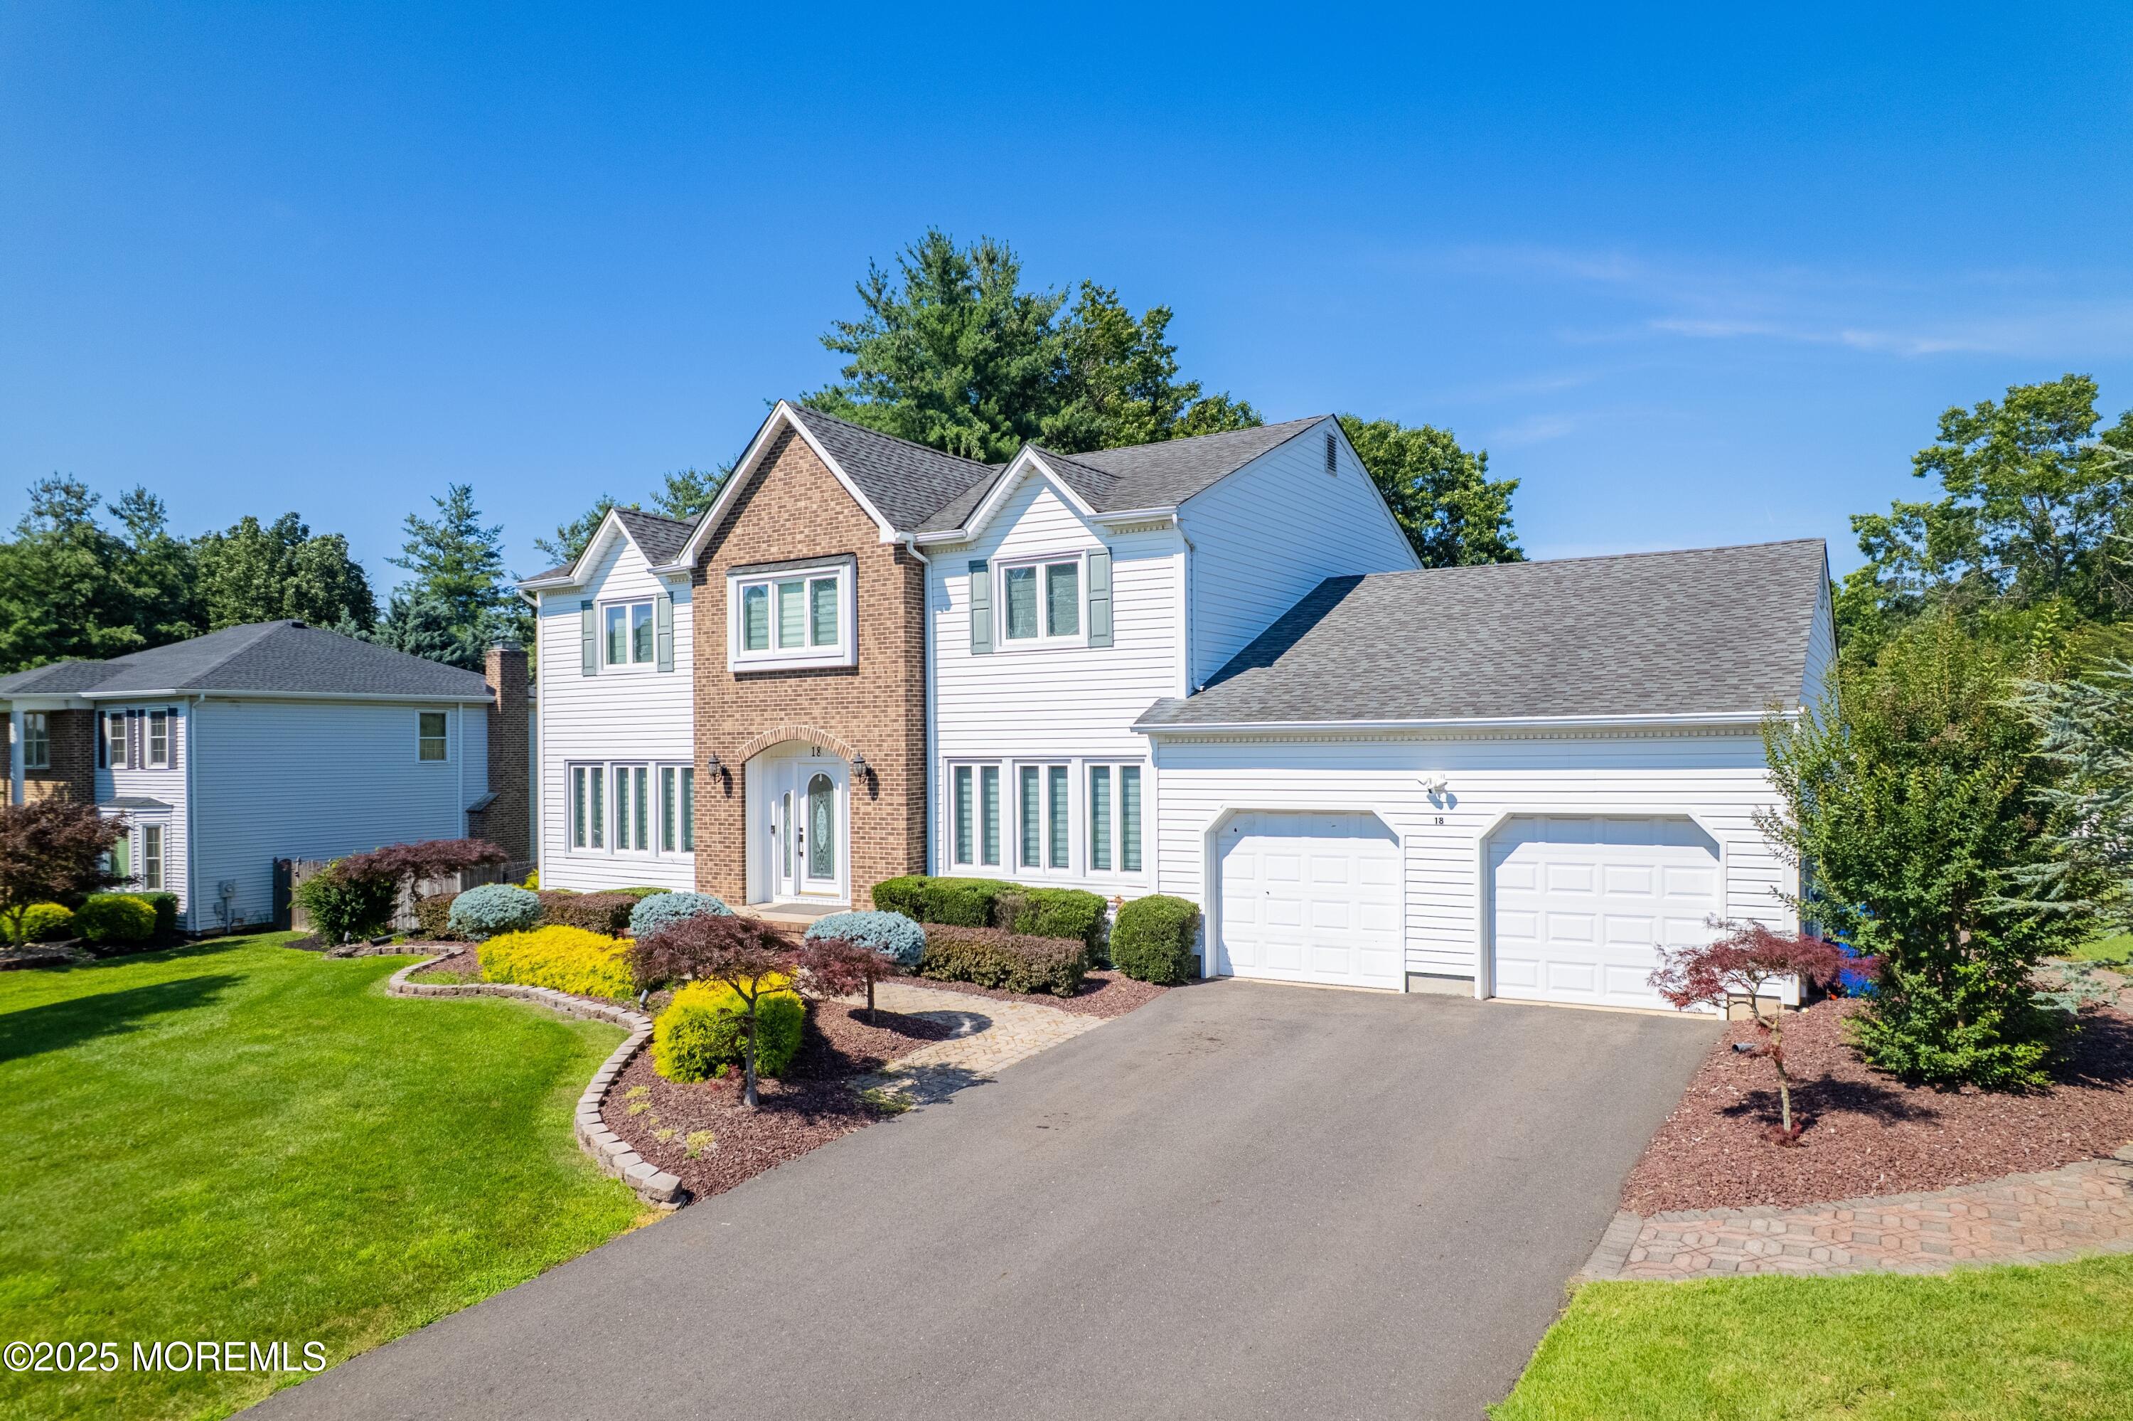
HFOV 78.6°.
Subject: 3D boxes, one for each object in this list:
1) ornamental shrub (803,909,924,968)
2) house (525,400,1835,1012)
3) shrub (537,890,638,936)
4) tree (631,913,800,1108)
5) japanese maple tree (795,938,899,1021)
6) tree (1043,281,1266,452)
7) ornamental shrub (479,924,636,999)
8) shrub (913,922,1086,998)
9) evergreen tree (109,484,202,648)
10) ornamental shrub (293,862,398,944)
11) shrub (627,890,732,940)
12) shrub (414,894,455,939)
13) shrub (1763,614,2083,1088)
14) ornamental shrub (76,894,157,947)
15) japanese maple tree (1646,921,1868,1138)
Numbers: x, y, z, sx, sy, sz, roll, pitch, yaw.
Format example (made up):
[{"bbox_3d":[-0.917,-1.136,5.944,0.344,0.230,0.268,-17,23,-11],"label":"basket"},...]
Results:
[{"bbox_3d":[-2.673,2.980,17.200,1.550,0.760,1.500,-1,-1,-9],"label":"ornamental shrub"},{"bbox_3d":[1.670,-0.715,23.101,20.200,8.360,12.200,-2,-1,31],"label":"house"},{"bbox_3d":[-7.675,3.200,20.800,1.600,0.680,1.100,-2,-1,30],"label":"shrub"},{"bbox_3d":[-2.854,2.435,10.600,1.400,1.570,1.350,0,-1,-15],"label":"tree"},{"bbox_3d":[-2.347,2.855,13.900,1.050,0.920,1.000,-1,-1,0],"label":"japanese maple tree"},{"bbox_3d":[2.295,-3.936,37.000,7.200,16.000,7.000,-1,-1,4],"label":"tree"},{"bbox_3d":[-6.546,3.210,16.700,2.350,0.750,1.550,-2,-1,30],"label":"ornamental shrub"},{"bbox_3d":[-0.884,3.060,16.037,2.650,0.600,0.750,-2,-1,31],"label":"shrub"},{"bbox_3d":[-44.033,-2.217,63.000,5.800,17.200,5.800,-2,-1,31],"label":"evergreen tree"},{"bbox_3d":[-13.663,3.565,24.700,1.800,1.530,1.700,0,-1,-29],"label":"ornamental shrub"},{"bbox_3d":[-5.600,3.030,18.900,1.500,0.850,1.450,-2,-1,31],"label":"shrub"},{"bbox_3d":[-10.305,3.382,21.400,1.100,0.770,0.850,-2,-1,31],"label":"shrub"},{"bbox_3d":[6.855,1.088,10.500,2.250,3.600,2.250,-2,-1,33],"label":"shrub"},{"bbox_3d":[-20.175,4.413,27.700,1.500,1.030,1.400,0,-2,-36],"label":"ornamental shrub"},{"bbox_3d":[5.019,2.303,9.400,1.600,1.600,1.500,-2,-1,31],"label":"japanese maple tree"}]

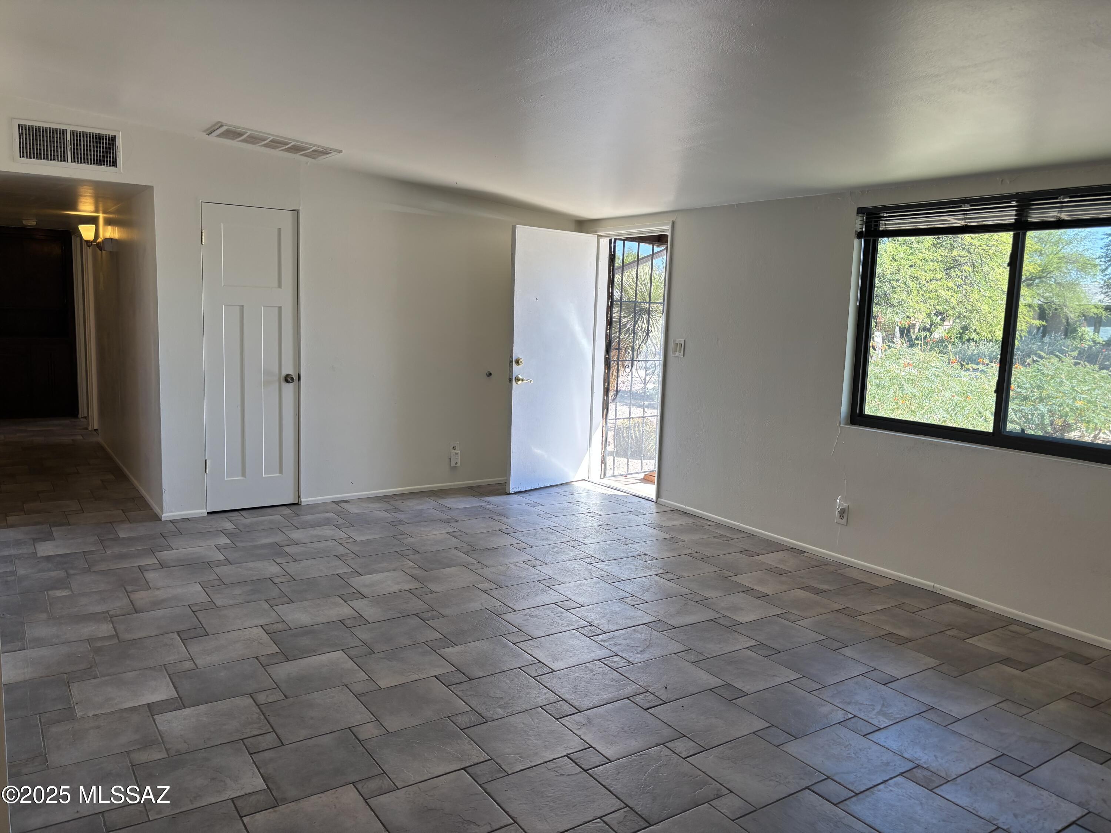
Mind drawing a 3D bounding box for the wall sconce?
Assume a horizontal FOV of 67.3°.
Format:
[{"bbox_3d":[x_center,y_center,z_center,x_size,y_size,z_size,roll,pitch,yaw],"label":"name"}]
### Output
[{"bbox_3d":[-4.110,-1.585,7.392,0.180,0.230,0.140,-3,9,-34],"label":"wall sconce"}]

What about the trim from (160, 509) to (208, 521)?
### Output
[{"bbox_3d":[-2.466,0.653,5.556,0.278,0.040,0.013,-3,9,-34],"label":"trim"}]

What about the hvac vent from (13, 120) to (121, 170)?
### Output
[{"bbox_3d":[-2.865,-1.592,4.920,0.553,0.242,0.025,-3,9,-34],"label":"hvac vent"}]

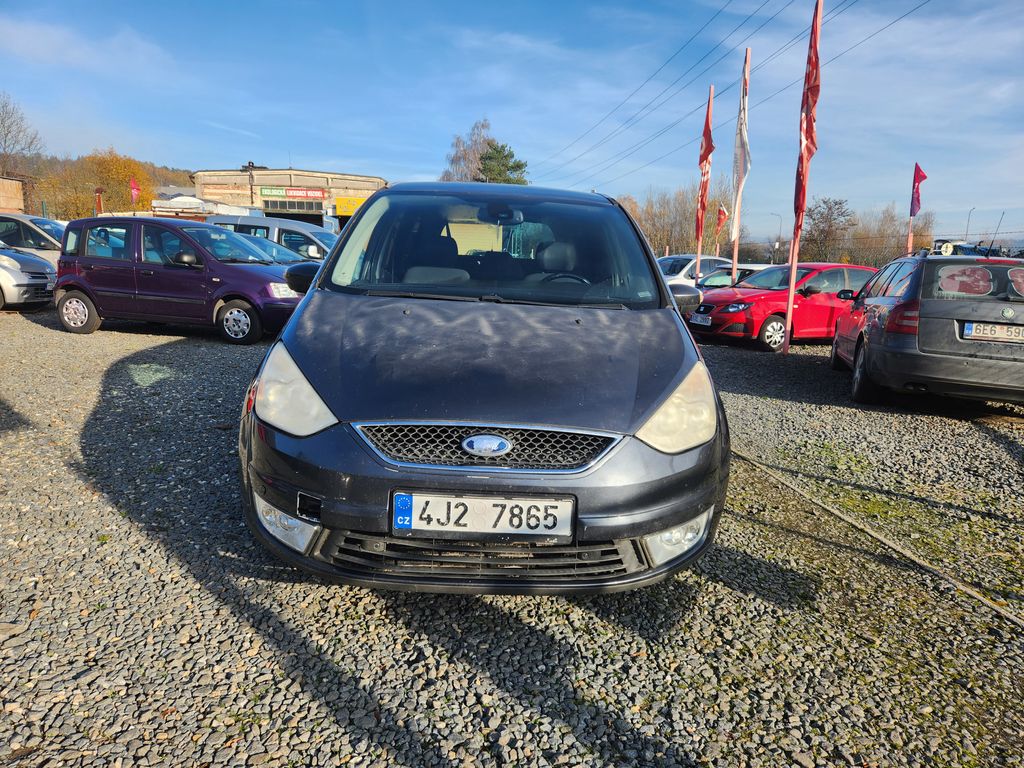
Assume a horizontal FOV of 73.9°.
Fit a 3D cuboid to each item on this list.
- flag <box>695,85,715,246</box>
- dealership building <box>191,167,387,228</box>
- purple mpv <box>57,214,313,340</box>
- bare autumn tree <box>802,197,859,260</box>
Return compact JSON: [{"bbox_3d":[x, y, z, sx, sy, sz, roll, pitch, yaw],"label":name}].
[{"bbox_3d":[4.636,-5.222,16.303,0.380,3.682,0.220,1,10,0],"label":"flag"},{"bbox_3d":[-13.263,-11.444,49.863,12.187,6.308,14.000,4,10,6],"label":"dealership building"},{"bbox_3d":[-4.301,-1.443,9.333,3.540,1.540,1.620,5,10,9],"label":"purple mpv"},{"bbox_3d":[15.446,-6.414,33.249,2.900,5.208,2.800,3,10,0],"label":"bare autumn tree"}]

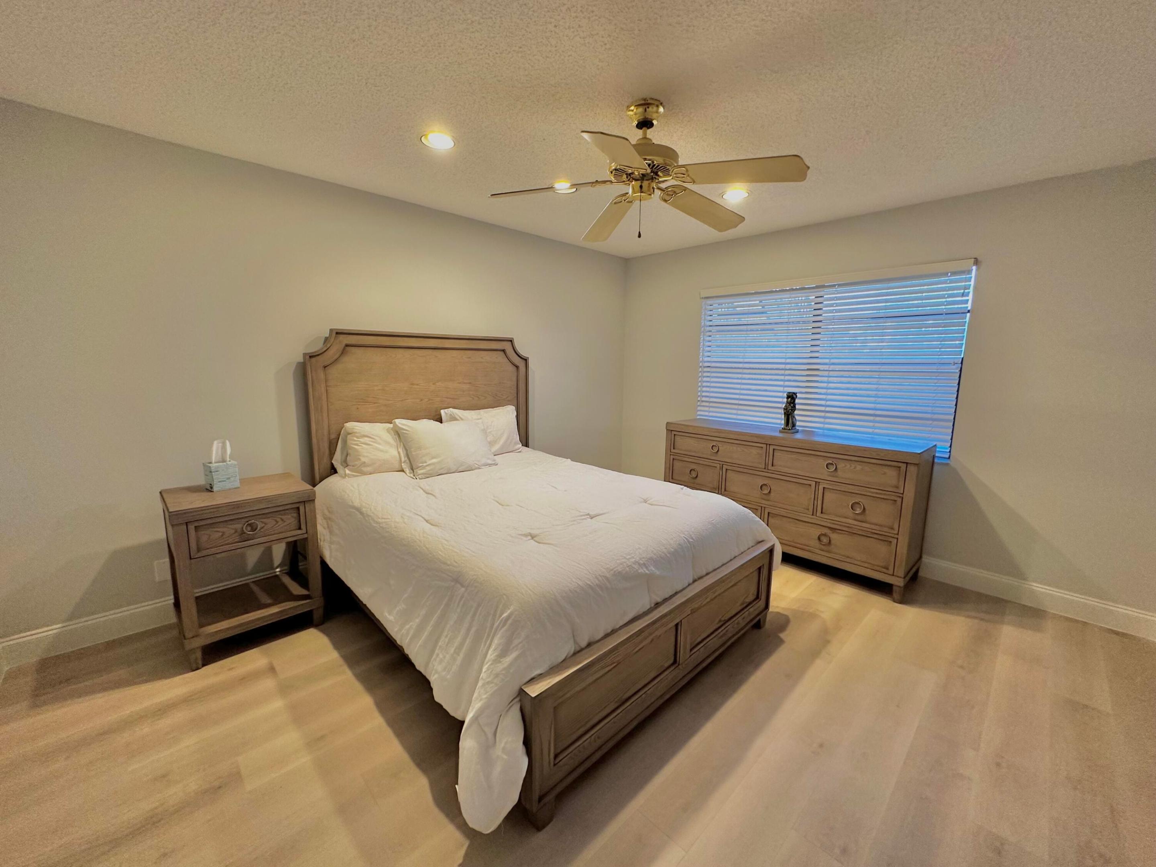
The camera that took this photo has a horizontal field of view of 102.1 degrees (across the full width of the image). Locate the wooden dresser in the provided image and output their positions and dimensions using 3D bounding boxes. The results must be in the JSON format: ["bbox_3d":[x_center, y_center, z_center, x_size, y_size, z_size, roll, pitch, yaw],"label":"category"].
[{"bbox_3d":[1.509,0.448,3.510,0.467,0.921,1.737,-8,12,-44],"label":"wooden dresser"}]

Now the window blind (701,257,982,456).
[{"bbox_3d":[1.740,-0.553,3.580,0.084,1.238,1.860,-8,12,-44],"label":"window blind"}]

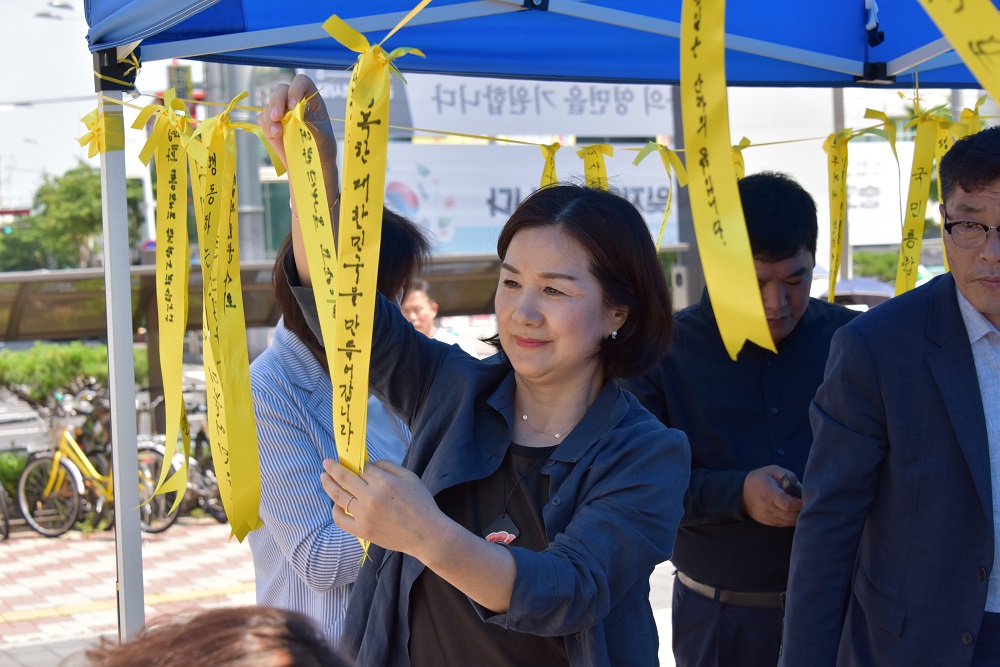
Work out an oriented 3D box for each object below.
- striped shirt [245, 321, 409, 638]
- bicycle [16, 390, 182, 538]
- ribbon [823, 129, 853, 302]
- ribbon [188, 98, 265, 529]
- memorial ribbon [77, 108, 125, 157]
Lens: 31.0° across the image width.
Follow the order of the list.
[{"bbox_3d":[-0.215,0.285,2.850,0.280,0.640,0.410,-2,1,31],"label":"striped shirt"},{"bbox_3d":[-3.016,0.987,13.600,1.620,1.040,0.550,-2,1,28],"label":"bicycle"},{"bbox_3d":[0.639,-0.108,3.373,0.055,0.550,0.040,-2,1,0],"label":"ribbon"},{"bbox_3d":[-0.415,-0.026,2.740,0.115,0.680,0.080,-2,1,-9],"label":"ribbon"},{"bbox_3d":[-0.591,-0.298,2.680,0.075,0.073,0.055,-2,1,-11],"label":"memorial ribbon"}]

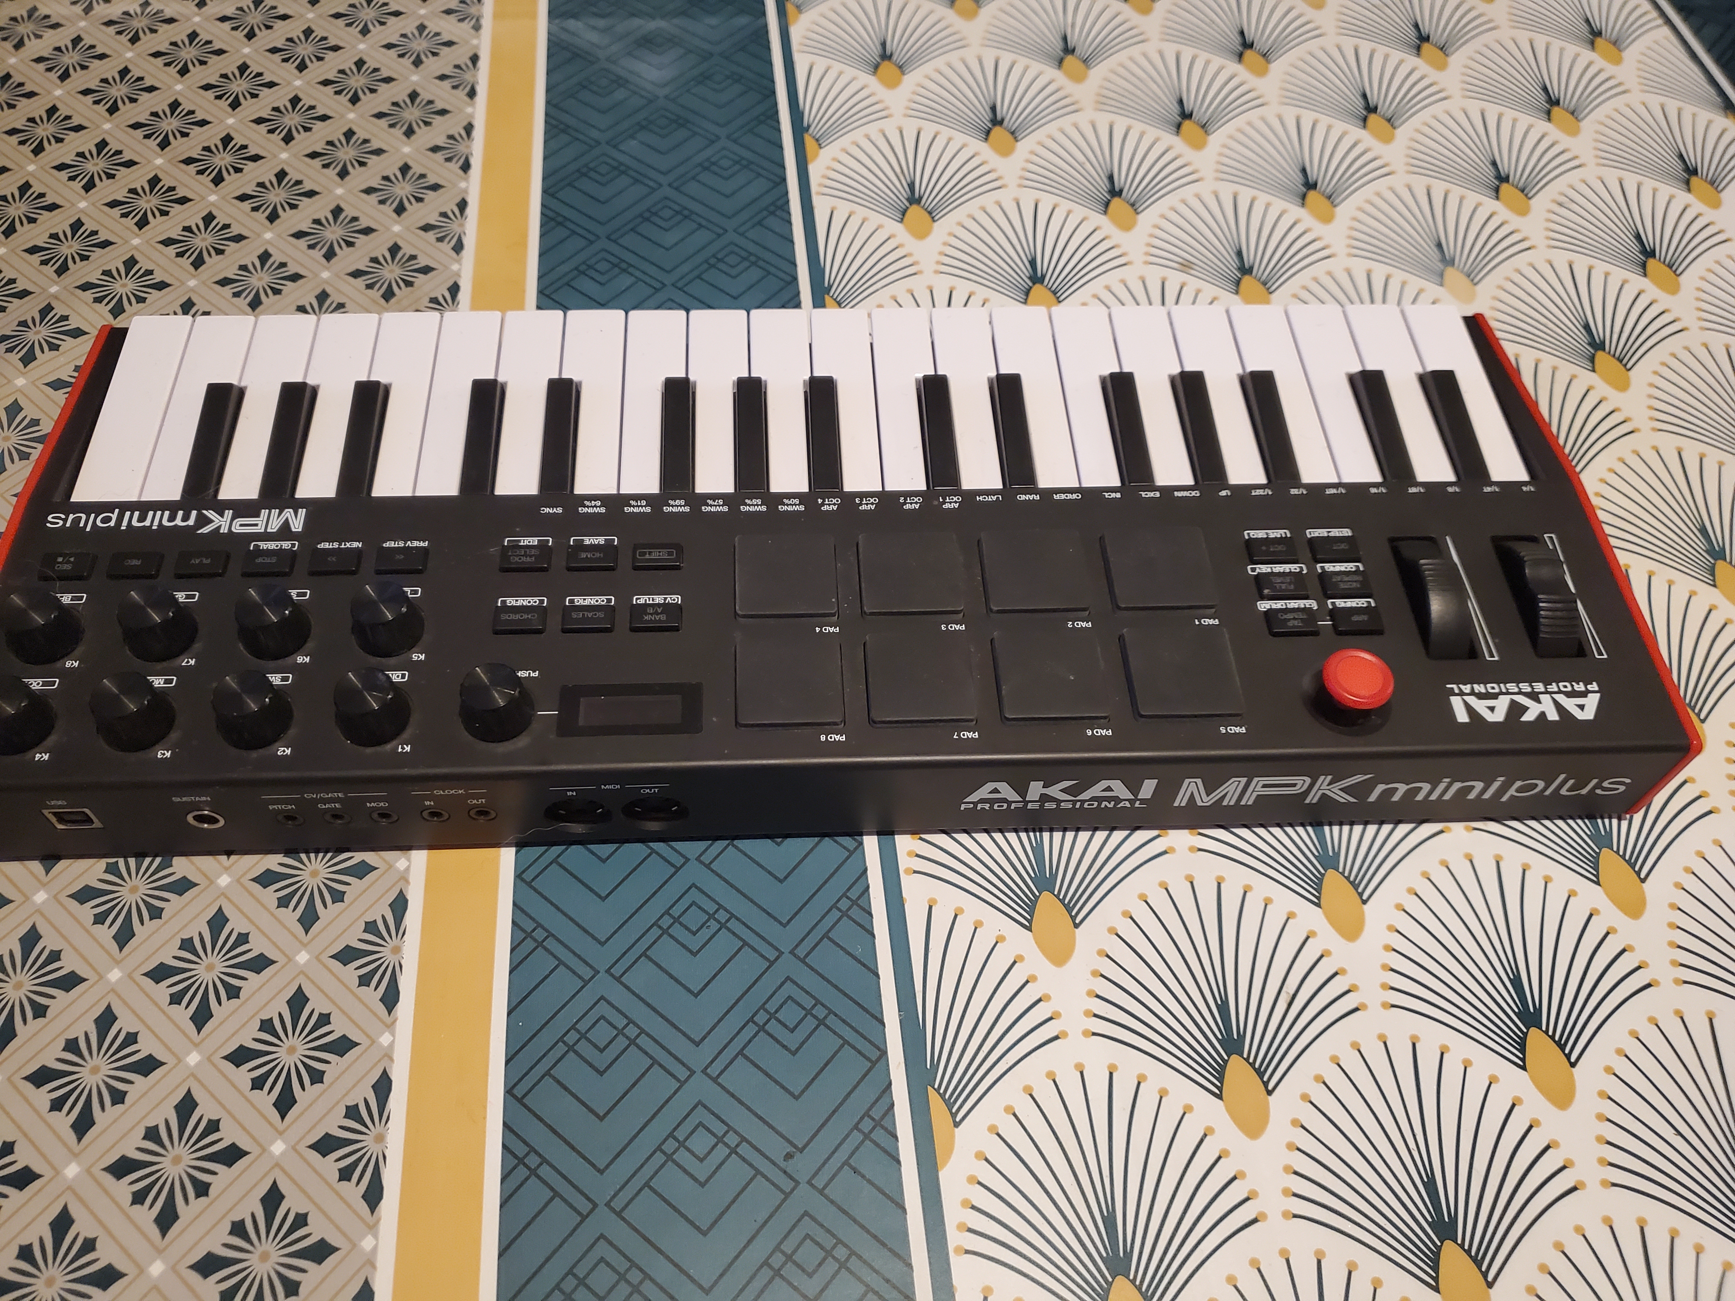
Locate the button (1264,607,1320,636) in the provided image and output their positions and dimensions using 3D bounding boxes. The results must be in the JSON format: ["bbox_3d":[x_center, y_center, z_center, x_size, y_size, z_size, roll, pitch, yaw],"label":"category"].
[{"bbox_3d":[0.121,-0.008,0.371,0.014,0.003,0.008,-1,56,-3],"label":"button"}]

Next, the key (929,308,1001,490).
[{"bbox_3d":[0.033,-0.079,0.421,0.019,0.010,0.075,-1,59,-3],"label":"key"}]

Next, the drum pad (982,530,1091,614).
[{"bbox_3d":[0.048,-0.023,0.379,0.029,0.003,0.029,-1,56,-3],"label":"drum pad"}]

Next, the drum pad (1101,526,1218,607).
[{"bbox_3d":[0.084,-0.024,0.373,0.028,0.003,0.028,-1,56,-3],"label":"drum pad"}]

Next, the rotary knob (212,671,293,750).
[{"bbox_3d":[-0.159,0.014,0.335,0.018,0.013,0.018,-1,57,-3],"label":"rotary knob"}]

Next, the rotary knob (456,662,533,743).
[{"bbox_3d":[-0.097,0.013,0.339,0.018,0.013,0.018,-1,57,-3],"label":"rotary knob"}]

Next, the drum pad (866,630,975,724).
[{"bbox_3d":[0.015,0.008,0.355,0.029,0.003,0.028,-1,57,-3],"label":"drum pad"}]

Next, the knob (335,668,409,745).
[{"bbox_3d":[-0.131,0.014,0.342,0.019,0.012,0.019,-1,56,-3],"label":"knob"}]

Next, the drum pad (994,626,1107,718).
[{"bbox_3d":[0.050,0.007,0.357,0.029,0.003,0.028,-1,57,-3],"label":"drum pad"}]

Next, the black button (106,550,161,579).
[{"bbox_3d":[-0.208,-0.024,0.371,0.014,0.003,0.008,-1,56,-3],"label":"black button"}]

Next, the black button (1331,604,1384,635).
[{"bbox_3d":[0.139,-0.008,0.371,0.014,0.003,0.008,-1,56,-3],"label":"black button"}]

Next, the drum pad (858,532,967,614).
[{"bbox_3d":[0.013,-0.022,0.374,0.029,0.003,0.028,-1,57,-3],"label":"drum pad"}]

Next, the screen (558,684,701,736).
[{"bbox_3d":[-0.062,0.016,0.343,0.038,0.002,0.016,-1,56,-3],"label":"screen"}]

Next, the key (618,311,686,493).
[{"bbox_3d":[-0.067,-0.076,0.419,0.019,0.011,0.084,-1,58,-3],"label":"key"}]

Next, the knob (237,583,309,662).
[{"bbox_3d":[-0.164,-0.009,0.356,0.019,0.012,0.019,-1,56,-3],"label":"knob"}]

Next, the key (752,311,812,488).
[{"bbox_3d":[-0.027,-0.077,0.420,0.019,0.011,0.084,-1,58,-3],"label":"key"}]

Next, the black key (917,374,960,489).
[{"bbox_3d":[0.022,-0.068,0.405,0.009,0.008,0.048,-1,59,-3],"label":"black key"}]

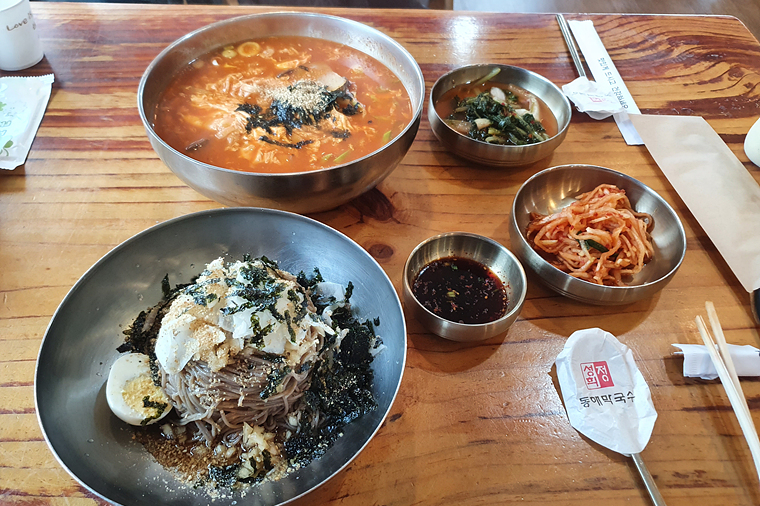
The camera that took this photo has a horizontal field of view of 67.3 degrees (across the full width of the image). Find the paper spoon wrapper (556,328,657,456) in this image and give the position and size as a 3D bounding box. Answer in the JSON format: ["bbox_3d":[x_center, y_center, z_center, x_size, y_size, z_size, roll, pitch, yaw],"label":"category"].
[{"bbox_3d":[0.145,0.089,0.373,0.062,0.018,0.090,-3,50,-5],"label":"paper spoon wrapper"}]

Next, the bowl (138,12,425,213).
[{"bbox_3d":[-0.078,-0.112,0.493,0.226,0.082,0.226,1,50,-1],"label":"bowl"}]

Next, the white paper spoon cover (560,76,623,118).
[{"bbox_3d":[0.216,-0.156,0.579,0.057,0.025,0.075,2,50,-1],"label":"white paper spoon cover"}]

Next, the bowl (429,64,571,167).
[{"bbox_3d":[0.110,-0.123,0.535,0.129,0.043,0.129,1,50,-1],"label":"bowl"}]

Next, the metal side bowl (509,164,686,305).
[{"bbox_3d":[0.162,-0.009,0.441,0.127,0.043,0.127,1,50,-1],"label":"metal side bowl"}]

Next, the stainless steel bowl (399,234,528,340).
[{"bbox_3d":[0.061,0.026,0.414,0.085,0.033,0.085,1,50,-1],"label":"stainless steel bowl"}]

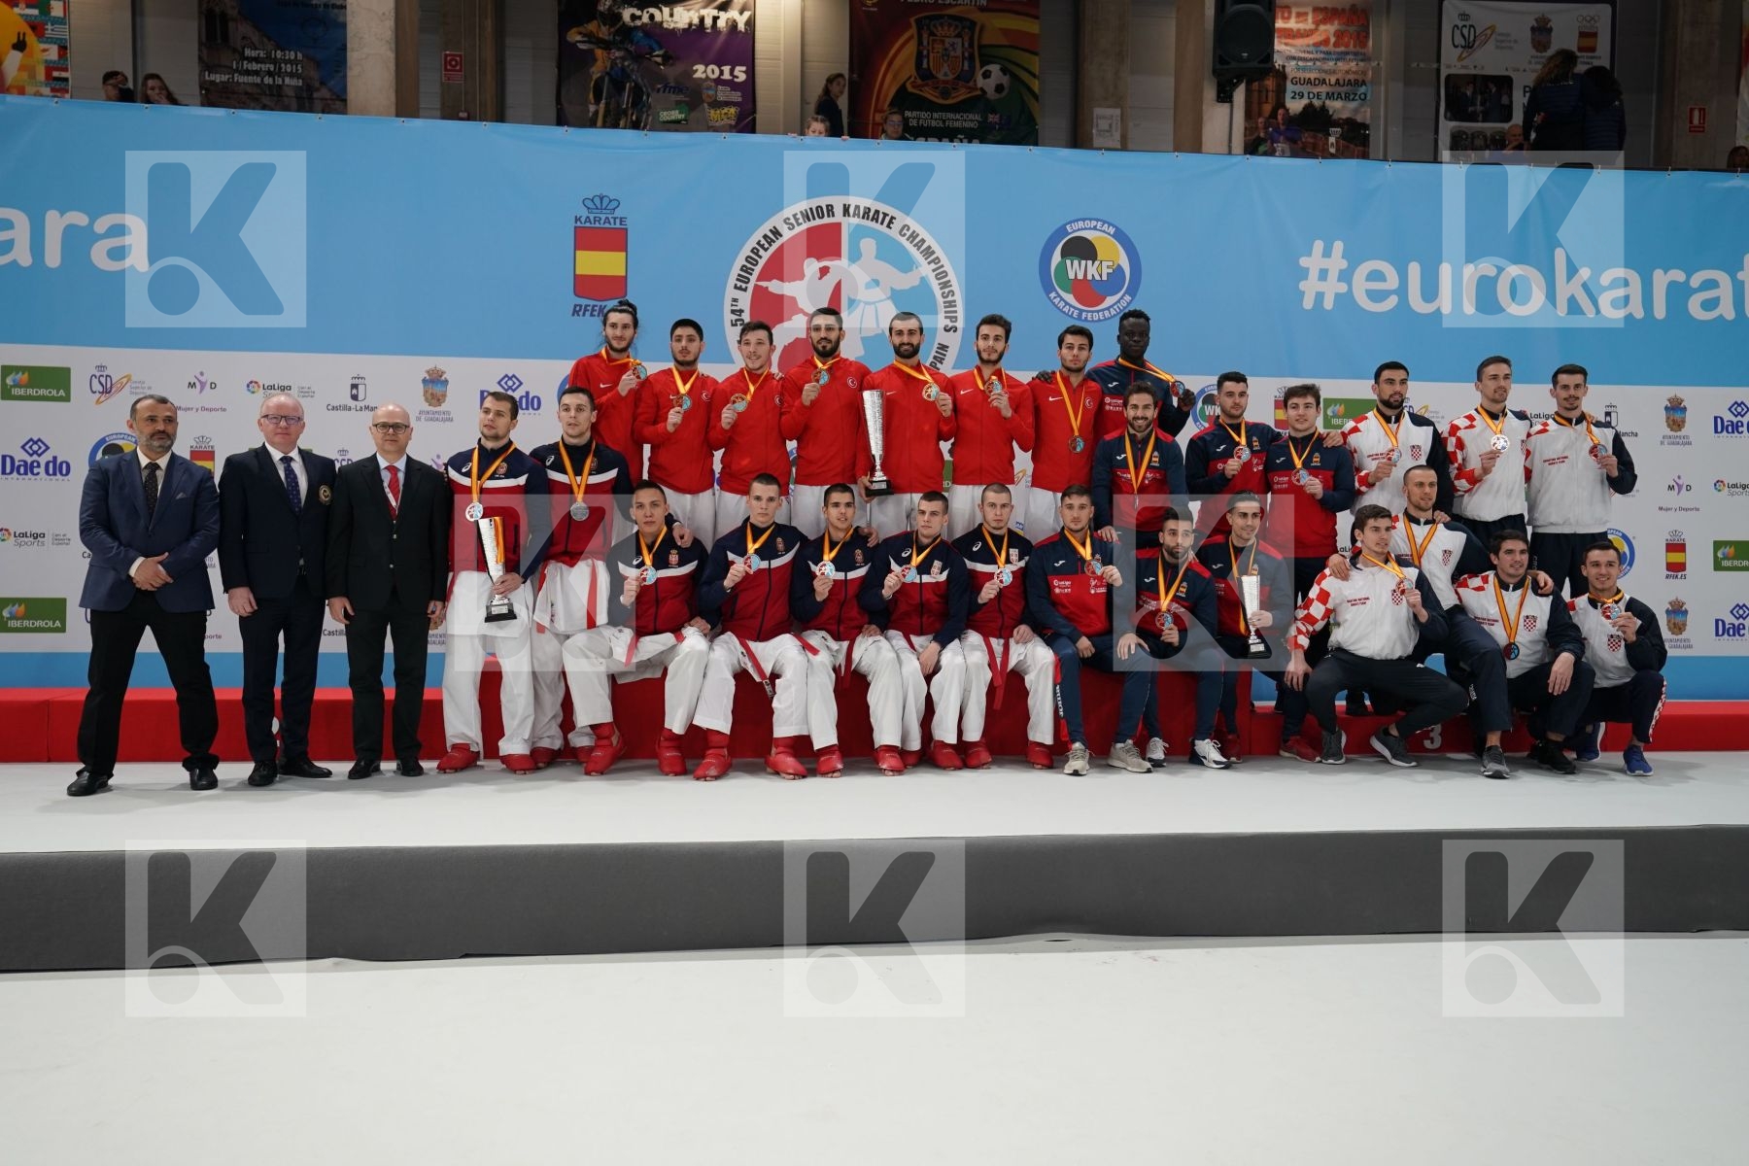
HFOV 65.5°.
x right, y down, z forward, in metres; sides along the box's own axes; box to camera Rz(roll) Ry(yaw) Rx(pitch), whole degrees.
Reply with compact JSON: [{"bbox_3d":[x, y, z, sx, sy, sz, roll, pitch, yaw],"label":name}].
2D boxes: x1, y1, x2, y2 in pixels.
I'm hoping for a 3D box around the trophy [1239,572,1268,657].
[{"bbox_3d":[1.986,0.171,7.100,0.125,0.445,0.120,-6,3,3],"label":"trophy"}]

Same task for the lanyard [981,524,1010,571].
[{"bbox_3d":[0.621,-0.182,6.980,0.145,0.235,0.130,1,2,2],"label":"lanyard"}]

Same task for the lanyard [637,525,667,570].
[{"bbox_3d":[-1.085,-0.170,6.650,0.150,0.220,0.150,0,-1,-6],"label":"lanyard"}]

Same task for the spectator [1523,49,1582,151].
[{"bbox_3d":[6.213,-4.036,12.436,0.500,1.650,0.340,1,3,18],"label":"spectator"}]

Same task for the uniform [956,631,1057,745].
[{"bbox_3d":[0.689,0.533,7.070,0.480,0.570,0.540,0,3,-3],"label":"uniform"}]

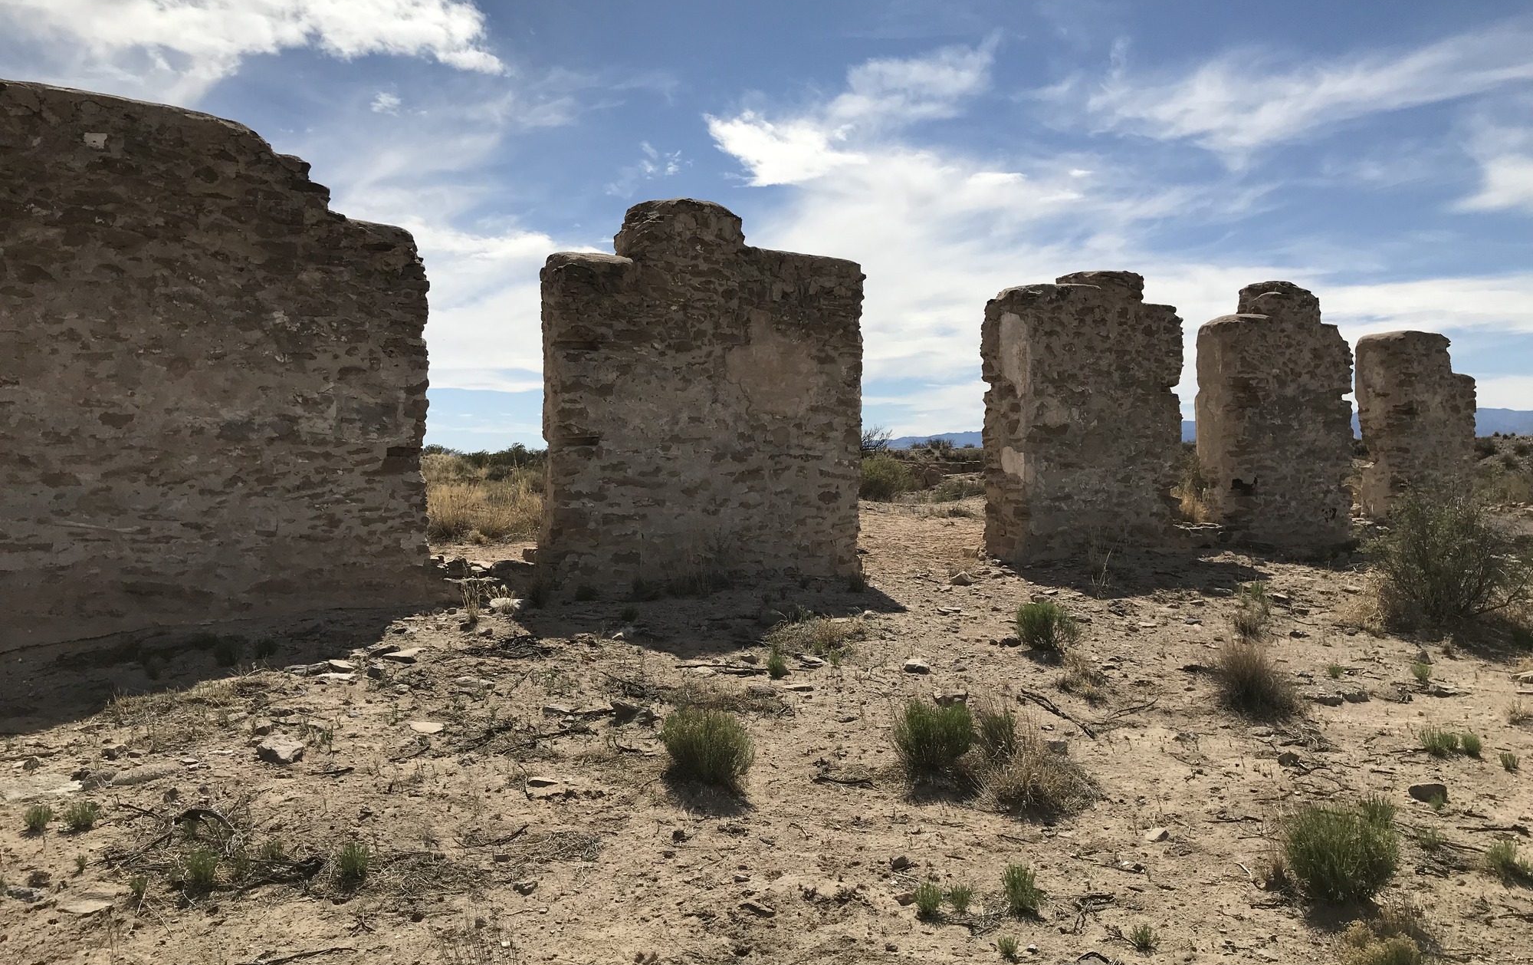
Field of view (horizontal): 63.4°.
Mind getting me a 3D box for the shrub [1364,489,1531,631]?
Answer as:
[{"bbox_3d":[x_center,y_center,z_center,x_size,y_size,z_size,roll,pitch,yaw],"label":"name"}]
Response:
[{"bbox_3d":[5.766,0.611,10.443,1.464,1.071,1.318,1,2,29],"label":"shrub"}]

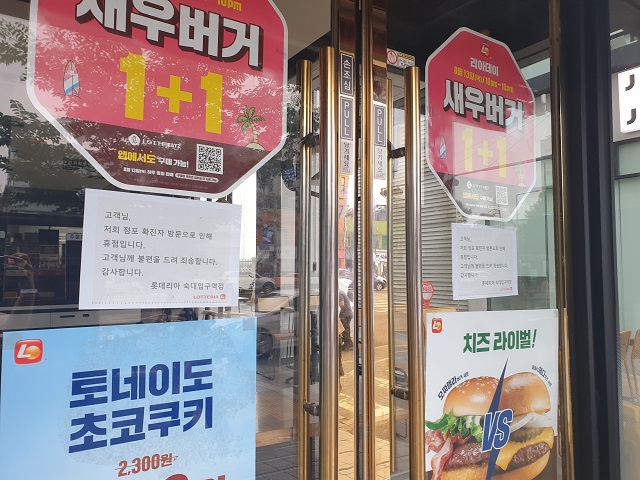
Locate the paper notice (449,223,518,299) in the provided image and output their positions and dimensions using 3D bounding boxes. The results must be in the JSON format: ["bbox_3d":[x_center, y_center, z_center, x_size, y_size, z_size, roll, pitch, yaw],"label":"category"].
[{"bbox_3d":[0.497,0.066,1.428,0.297,0.210,0.010,1,-3,-32],"label":"paper notice"}]

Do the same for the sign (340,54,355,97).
[{"bbox_3d":[0.067,-0.404,1.174,0.041,0.103,0.010,1,-3,-34],"label":"sign"}]

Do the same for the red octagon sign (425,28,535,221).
[{"bbox_3d":[0.503,-0.342,1.448,0.499,0.566,0.010,2,-3,-32],"label":"red octagon sign"}]

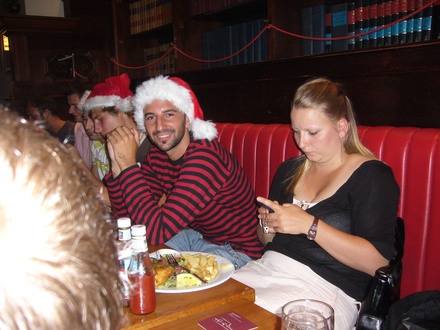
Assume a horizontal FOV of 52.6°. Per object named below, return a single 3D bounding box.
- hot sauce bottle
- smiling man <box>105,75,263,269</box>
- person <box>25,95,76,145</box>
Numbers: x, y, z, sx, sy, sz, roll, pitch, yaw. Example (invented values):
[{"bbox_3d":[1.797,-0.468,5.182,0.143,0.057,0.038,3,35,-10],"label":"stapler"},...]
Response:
[{"bbox_3d":[-0.176,0.232,0.997,0.060,0.191,0.060,-1,8,0],"label":"hot sauce bottle"},{"bbox_3d":[-0.157,0.331,1.665,0.740,1.290,0.560,-9,11,-43],"label":"smiling man"},{"bbox_3d":[-1.207,0.143,3.150,0.740,1.280,0.520,-6,10,-31],"label":"person"}]

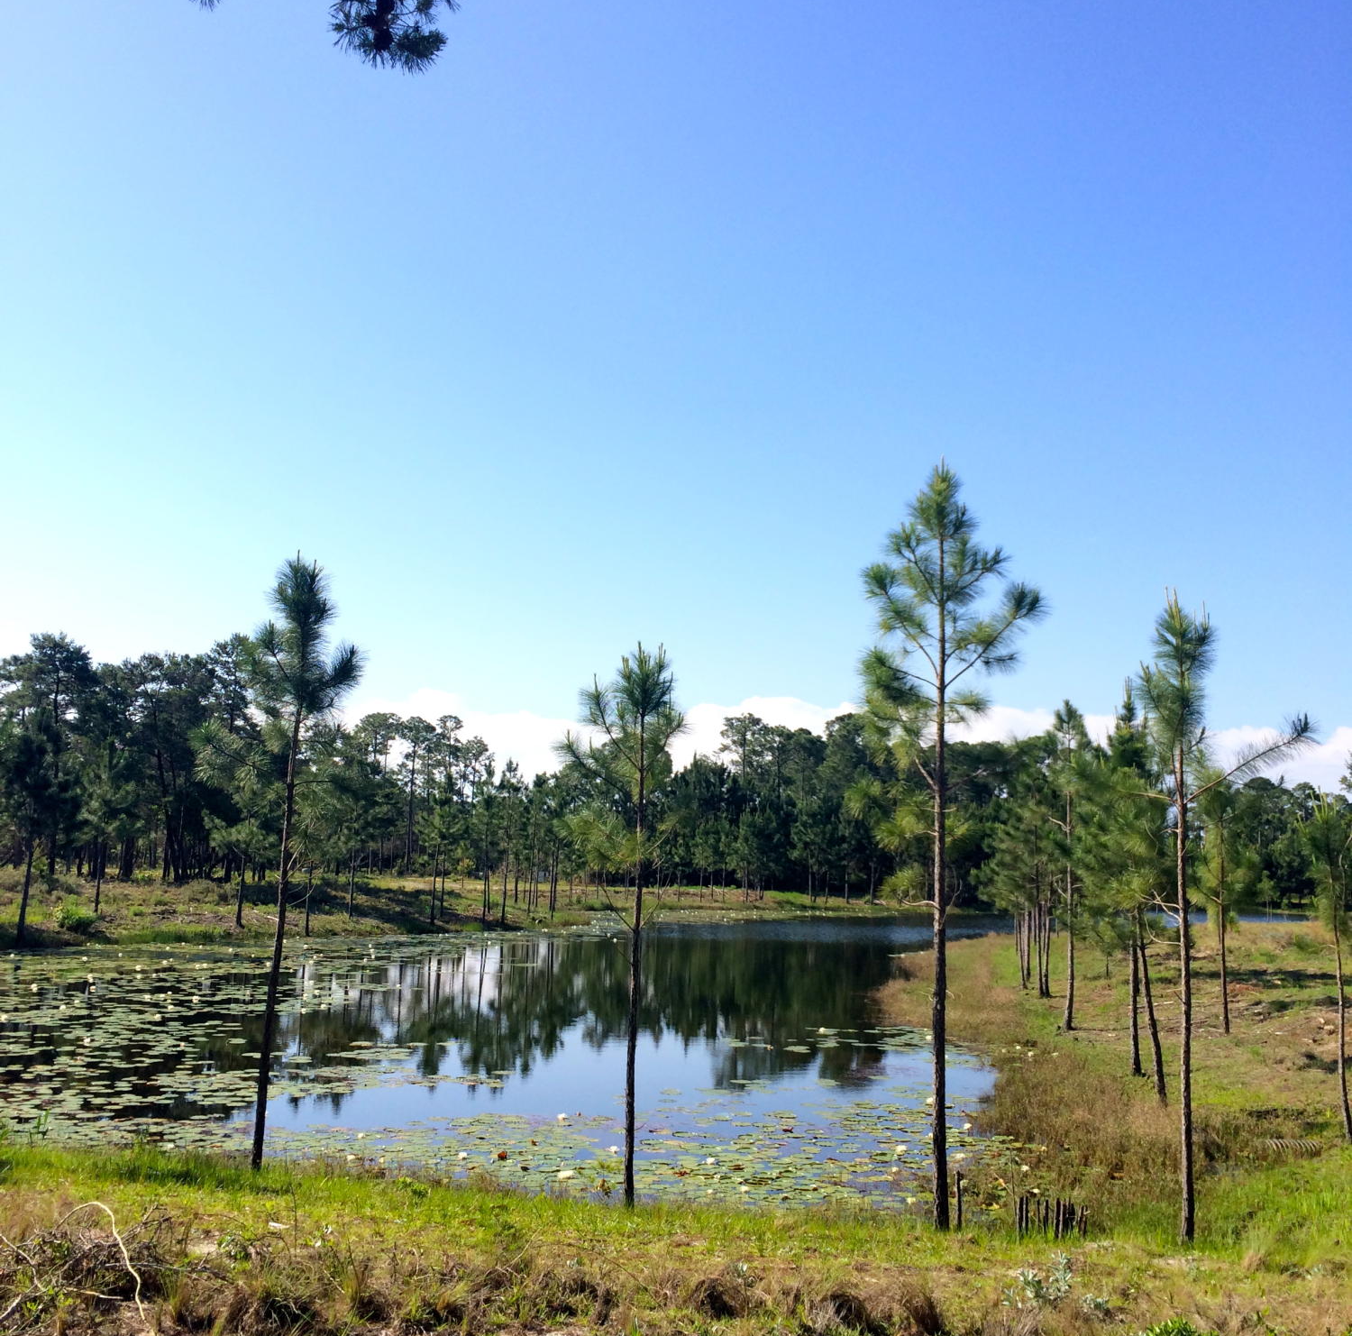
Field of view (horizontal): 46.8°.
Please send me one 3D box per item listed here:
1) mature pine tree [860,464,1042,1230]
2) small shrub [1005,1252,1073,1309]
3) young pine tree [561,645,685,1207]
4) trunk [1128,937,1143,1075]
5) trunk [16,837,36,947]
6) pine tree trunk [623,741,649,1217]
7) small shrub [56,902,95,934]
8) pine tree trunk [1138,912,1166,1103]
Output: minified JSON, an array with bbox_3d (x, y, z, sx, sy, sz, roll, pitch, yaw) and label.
[{"bbox_3d":[2.319,1.417,13.187,1.488,6.391,1.500,1,-7,0],"label":"mature pine tree"},{"bbox_3d":[2.006,3.397,8.692,0.355,0.273,0.319,1,-7,0],"label":"small shrub"},{"bbox_3d":[-0.432,2.252,13.944,1.083,4.892,1.100,1,-7,0],"label":"young pine tree"},{"bbox_3d":[6.106,4.478,20.720,0.110,1.815,0.110,0,-7,0],"label":"trunk"},{"bbox_3d":[-19.231,6.591,46.178,0.180,3.135,0.180,2,-7,0],"label":"trunk"},{"bbox_3d":[-0.342,2.694,13.890,0.100,4.005,0.100,1,-7,0],"label":"pine tree trunk"},{"bbox_3d":[-18.069,7.532,47.231,1.168,0.876,1.051,1,-7,0],"label":"small shrub"},{"bbox_3d":[5.625,4.026,18.528,0.110,2.174,0.110,-5,-7,-1],"label":"pine tree trunk"}]

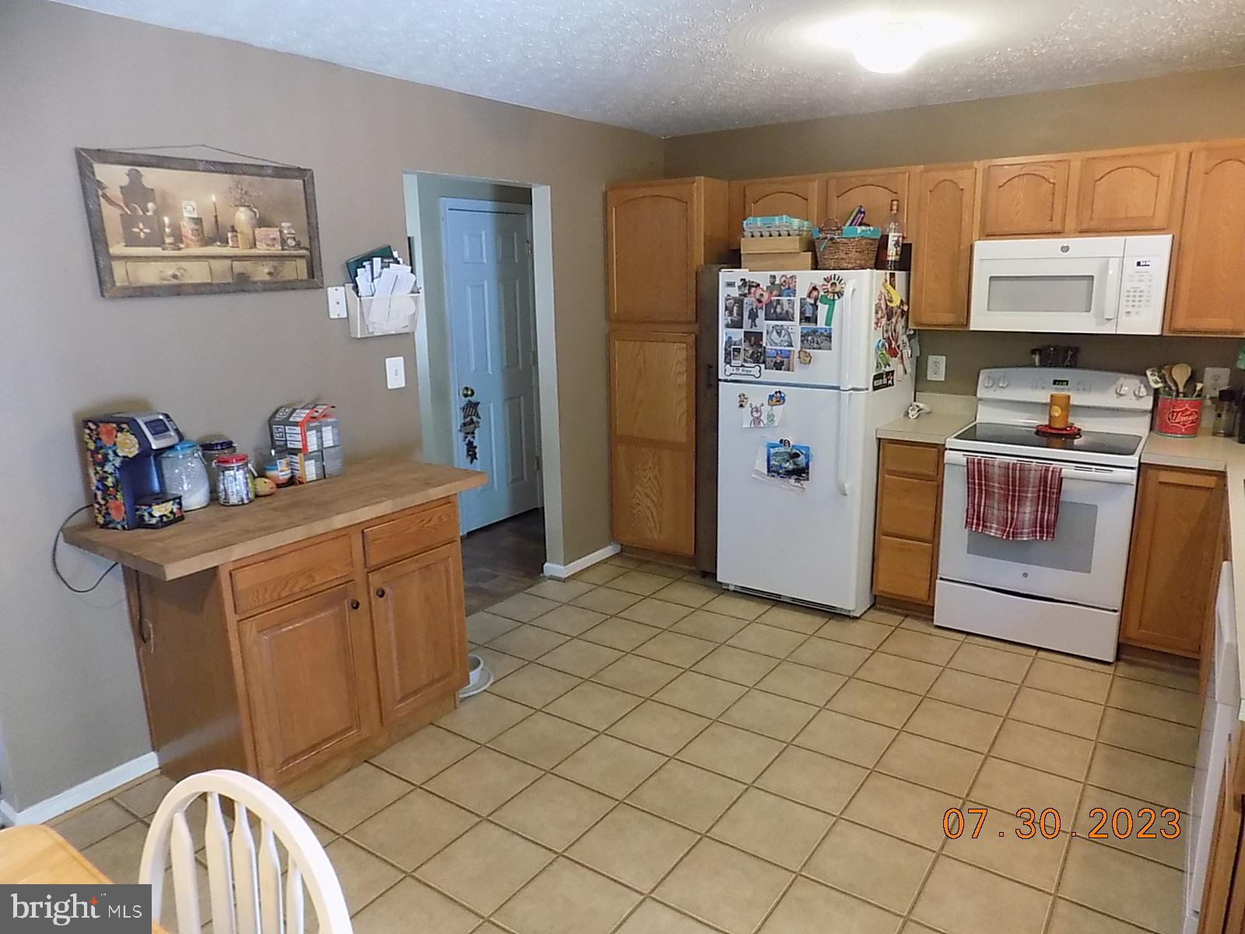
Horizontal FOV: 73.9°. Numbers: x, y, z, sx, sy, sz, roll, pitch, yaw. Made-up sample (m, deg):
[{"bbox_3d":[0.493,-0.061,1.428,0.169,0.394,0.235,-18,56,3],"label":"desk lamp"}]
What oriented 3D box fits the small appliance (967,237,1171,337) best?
[{"bbox_3d":[2.009,-0.815,3.717,0.759,0.403,0.418,7,15,35],"label":"small appliance"}]

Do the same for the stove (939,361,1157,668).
[{"bbox_3d":[1.950,0.162,3.833,0.758,1.181,0.684,7,15,35],"label":"stove"}]

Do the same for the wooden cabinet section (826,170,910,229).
[{"bbox_3d":[1.189,-1.265,4.041,0.397,0.300,0.020,8,16,35],"label":"wooden cabinet section"}]

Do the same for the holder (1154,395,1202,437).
[{"bbox_3d":[2.459,-0.223,3.648,0.190,0.178,0.190,8,16,35],"label":"holder"}]

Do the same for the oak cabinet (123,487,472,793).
[{"bbox_3d":[-1.110,0.580,2.974,0.617,0.885,0.909,8,16,35],"label":"oak cabinet"}]

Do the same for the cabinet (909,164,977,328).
[{"bbox_3d":[1.593,-1.056,4.008,0.288,0.757,0.344,8,16,35],"label":"cabinet"}]

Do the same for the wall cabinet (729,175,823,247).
[{"bbox_3d":[0.889,-1.350,4.450,0.532,0.349,0.344,8,16,35],"label":"wall cabinet"}]

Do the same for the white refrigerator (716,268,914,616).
[{"bbox_3d":[1.011,-0.165,4.313,0.748,1.665,0.802,7,15,35],"label":"white refrigerator"}]

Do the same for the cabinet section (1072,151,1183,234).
[{"bbox_3d":[2.147,-1.146,3.509,0.365,0.325,0.320,8,15,34],"label":"cabinet section"}]

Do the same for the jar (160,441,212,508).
[{"bbox_3d":[-1.478,0.028,2.806,0.123,0.218,0.123,-2,12,0],"label":"jar"}]

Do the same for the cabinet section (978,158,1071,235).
[{"bbox_3d":[1.835,-1.191,3.722,0.360,0.325,0.320,8,15,34],"label":"cabinet section"}]

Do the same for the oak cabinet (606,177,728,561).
[{"bbox_3d":[0.354,-0.520,4.859,0.621,2.136,0.632,8,16,35],"label":"oak cabinet"}]

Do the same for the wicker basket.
[{"bbox_3d":[1.055,-1.039,3.875,0.284,0.227,0.310,8,16,35],"label":"wicker basket"}]

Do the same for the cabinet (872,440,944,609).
[{"bbox_3d":[1.541,0.244,4.227,0.297,0.854,0.585,7,15,35],"label":"cabinet"}]

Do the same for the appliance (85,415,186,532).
[{"bbox_3d":[-1.522,0.011,2.615,0.203,0.335,0.187,2,13,16],"label":"appliance"}]

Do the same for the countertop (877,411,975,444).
[{"bbox_3d":[1.520,-0.190,4.086,0.312,0.040,0.636,8,16,35],"label":"countertop"}]

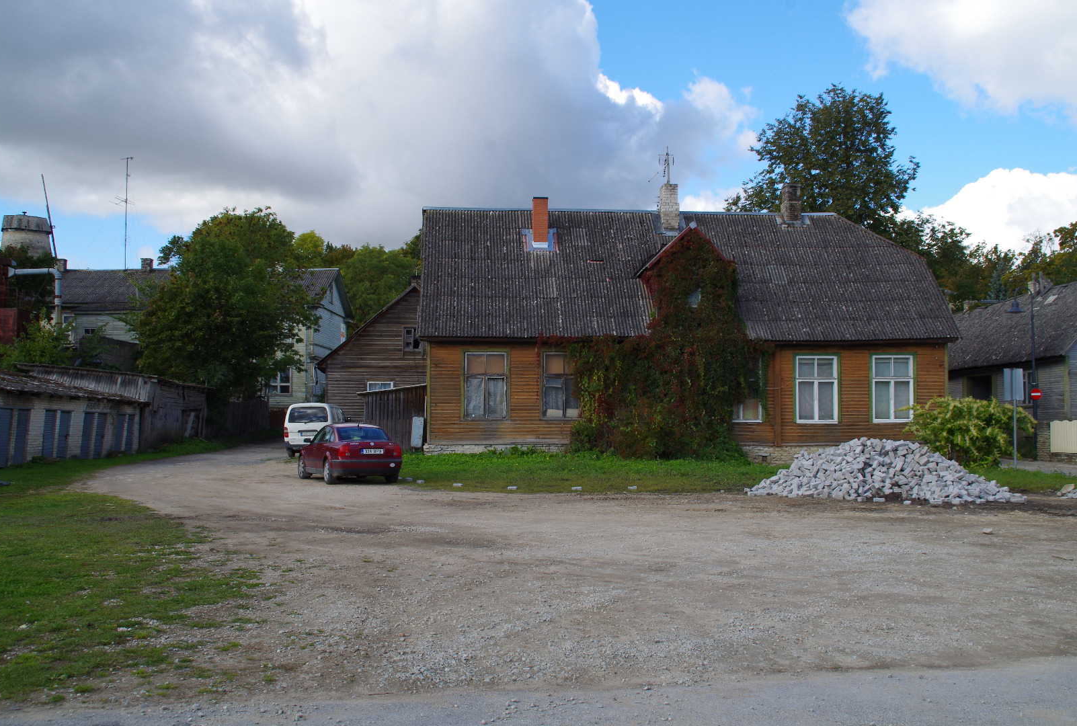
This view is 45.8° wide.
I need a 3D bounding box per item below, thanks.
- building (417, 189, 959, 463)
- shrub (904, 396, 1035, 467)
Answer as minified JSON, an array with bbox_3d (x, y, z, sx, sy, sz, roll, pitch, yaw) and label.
[{"bbox_3d":[4.650,-1.353,47.004,17.700,9.800,11.400,0,-3,-3],"label":"building"},{"bbox_3d":[13.816,2.182,40.844,4.200,2.250,3.200,0,-3,-3],"label":"shrub"}]

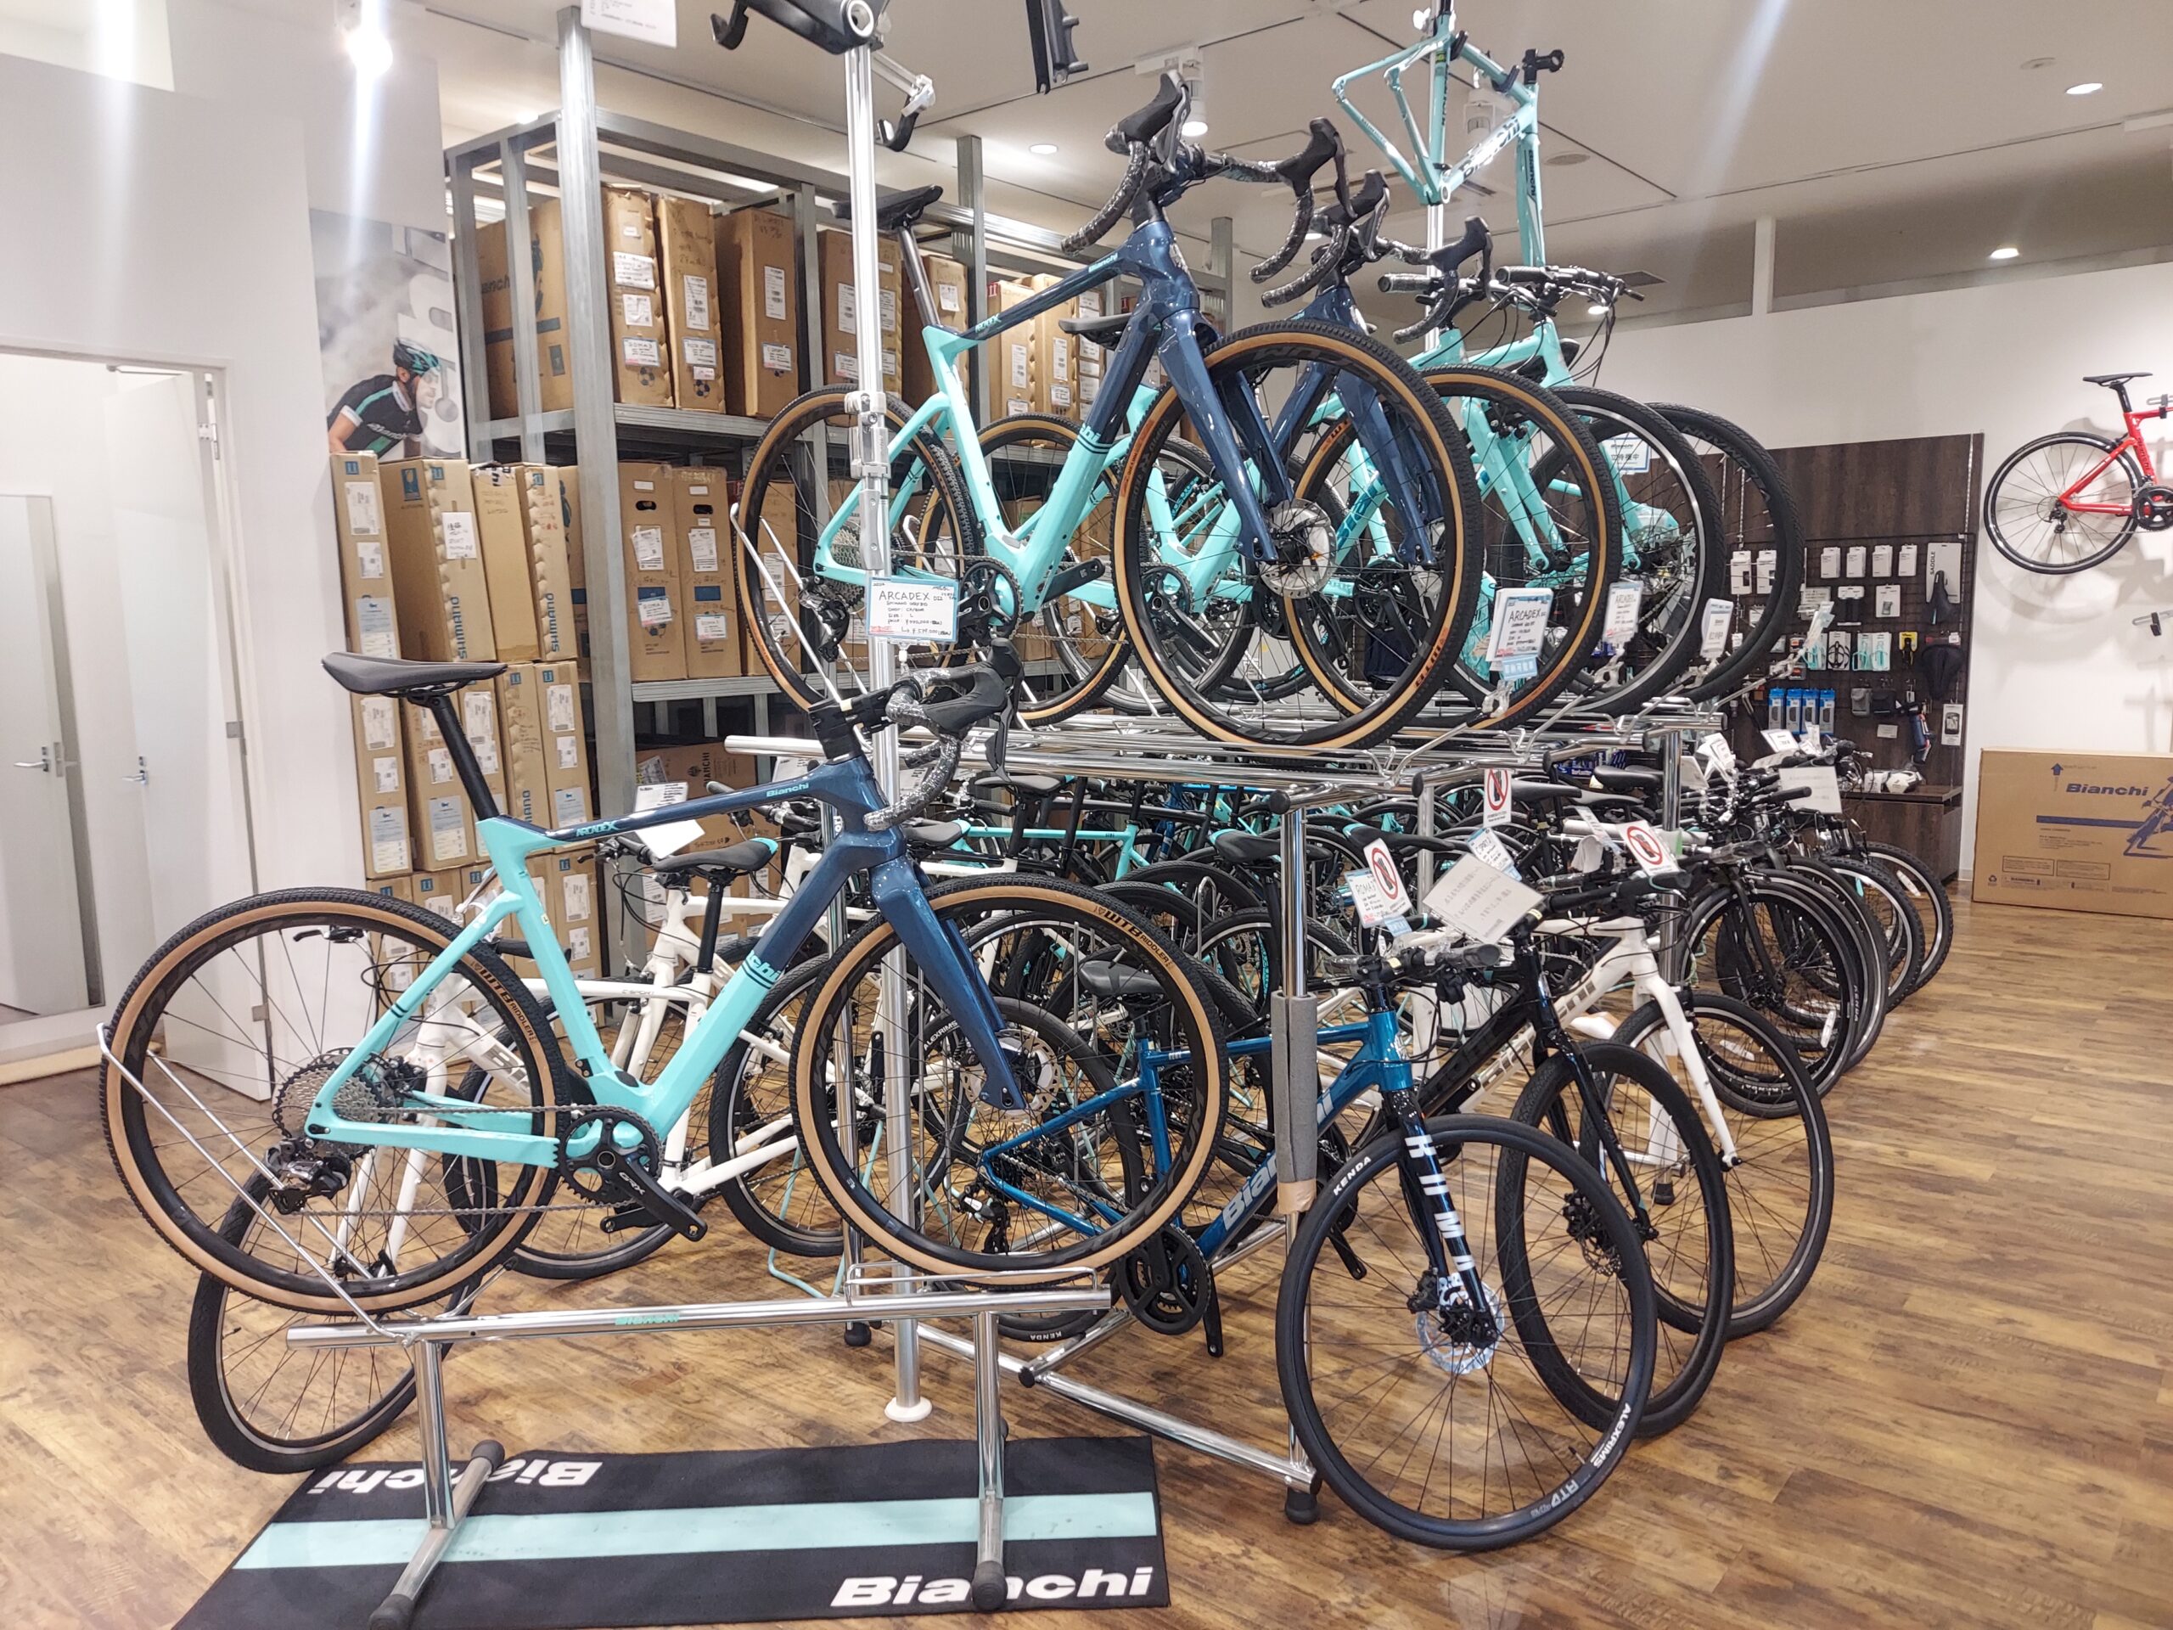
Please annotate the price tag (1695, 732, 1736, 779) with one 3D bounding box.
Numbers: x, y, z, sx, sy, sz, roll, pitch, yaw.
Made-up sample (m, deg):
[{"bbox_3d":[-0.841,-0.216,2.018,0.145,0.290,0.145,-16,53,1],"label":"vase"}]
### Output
[{"bbox_3d":[1.824,-0.175,4.550,0.110,0.150,0.030,-20,4,-34],"label":"price tag"}]

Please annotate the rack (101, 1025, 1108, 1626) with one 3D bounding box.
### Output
[{"bbox_3d":[-0.723,0.727,2.514,1.540,0.910,0.480,-2,7,-4],"label":"rack"}]

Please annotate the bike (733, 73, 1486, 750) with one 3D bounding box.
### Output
[{"bbox_3d":[-0.089,-0.637,2.817,1.735,1.050,0.460,5,10,39],"label":"bike"}]

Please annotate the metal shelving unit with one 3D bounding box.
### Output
[{"bbox_3d":[-0.743,-1.237,7.349,0.820,3.550,4.100,5,10,39],"label":"metal shelving unit"}]

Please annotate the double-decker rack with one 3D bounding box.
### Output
[{"bbox_3d":[0.329,0.402,3.552,1.670,1.240,1.680,5,10,39],"label":"double-decker rack"}]

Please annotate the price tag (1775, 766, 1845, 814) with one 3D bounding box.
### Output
[{"bbox_3d":[2.192,-0.077,4.750,0.180,0.140,0.020,-8,3,-15],"label":"price tag"}]

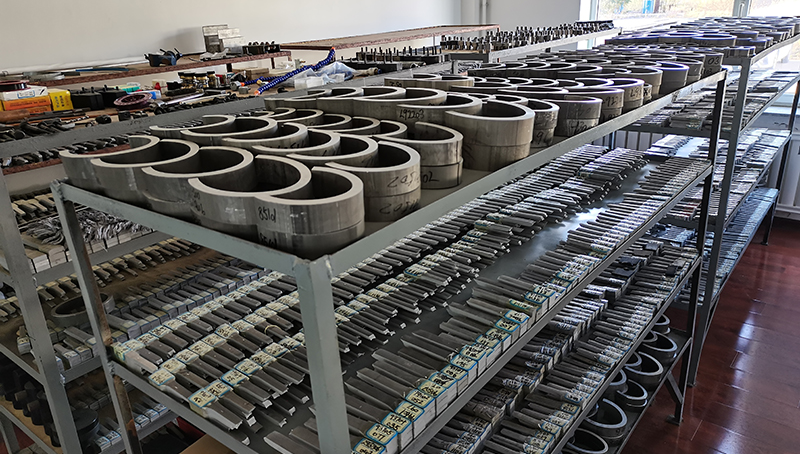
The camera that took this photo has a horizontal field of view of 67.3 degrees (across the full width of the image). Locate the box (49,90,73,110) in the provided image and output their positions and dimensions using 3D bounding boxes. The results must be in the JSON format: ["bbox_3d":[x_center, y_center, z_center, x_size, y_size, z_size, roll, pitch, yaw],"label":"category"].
[{"bbox_3d":[-1.037,-0.380,1.808,0.052,0.055,0.093,-20,26,-39],"label":"box"}]

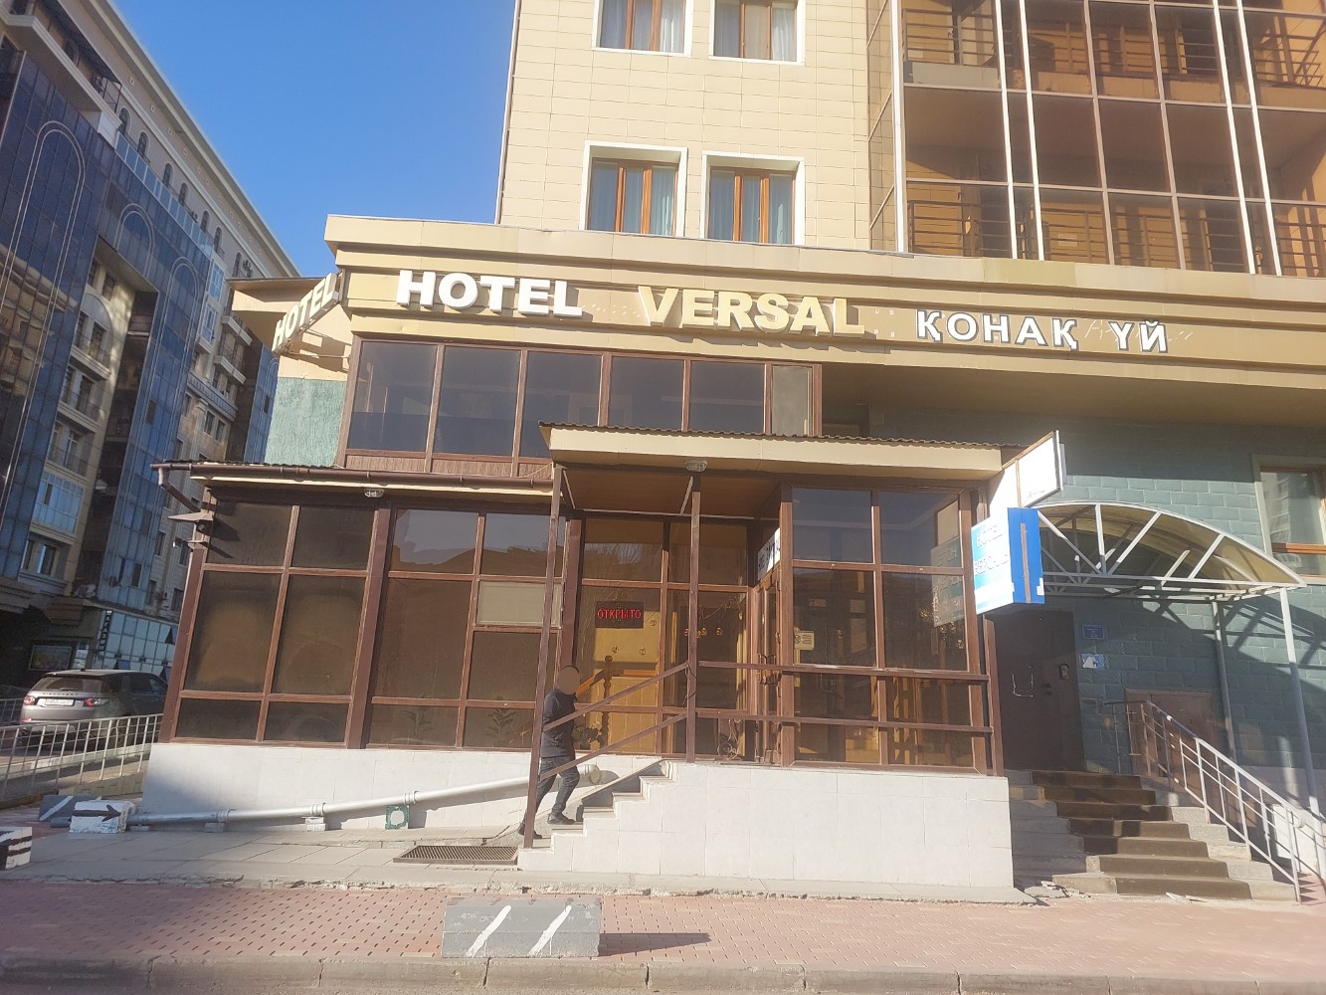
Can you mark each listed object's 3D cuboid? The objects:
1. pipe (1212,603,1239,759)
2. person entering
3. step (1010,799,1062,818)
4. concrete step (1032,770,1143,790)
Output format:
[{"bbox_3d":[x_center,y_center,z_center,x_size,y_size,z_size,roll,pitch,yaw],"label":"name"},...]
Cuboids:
[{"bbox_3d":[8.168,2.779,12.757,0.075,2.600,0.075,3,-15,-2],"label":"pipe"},{"bbox_3d":[-1.187,2.775,9.565,0.620,1.780,0.520,4,-15,-7],"label":"person entering"},{"bbox_3d":[4.054,3.486,9.922,0.720,0.155,0.310,3,-15,-2],"label":"step"},{"bbox_3d":[5.461,3.698,11.533,1.450,0.165,0.340,3,-15,-2],"label":"concrete step"}]

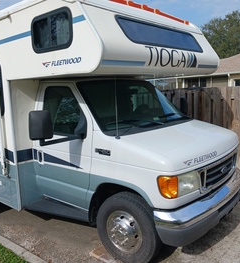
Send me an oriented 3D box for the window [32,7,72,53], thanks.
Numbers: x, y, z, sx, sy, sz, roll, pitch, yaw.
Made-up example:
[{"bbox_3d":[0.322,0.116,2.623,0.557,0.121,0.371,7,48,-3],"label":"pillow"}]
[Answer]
[{"bbox_3d":[-0.690,-1.002,2.746,0.660,0.380,0.045,5,11,40],"label":"window"}]

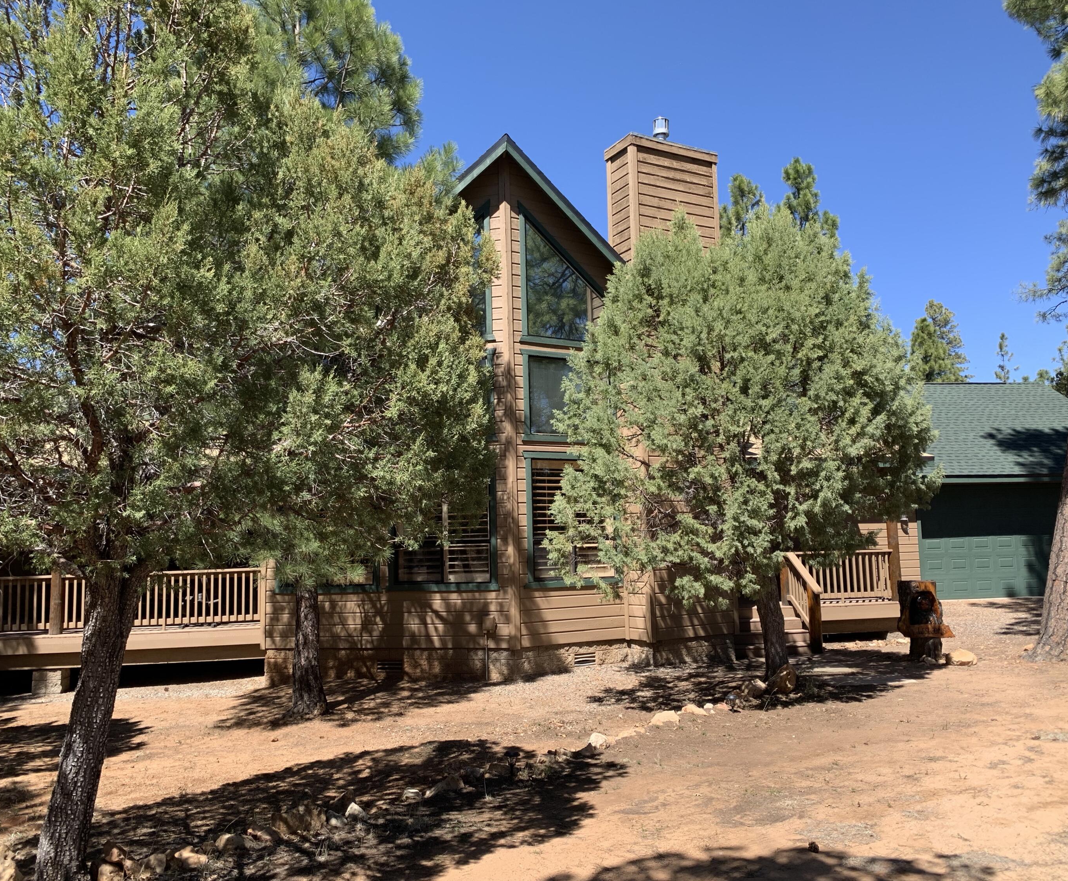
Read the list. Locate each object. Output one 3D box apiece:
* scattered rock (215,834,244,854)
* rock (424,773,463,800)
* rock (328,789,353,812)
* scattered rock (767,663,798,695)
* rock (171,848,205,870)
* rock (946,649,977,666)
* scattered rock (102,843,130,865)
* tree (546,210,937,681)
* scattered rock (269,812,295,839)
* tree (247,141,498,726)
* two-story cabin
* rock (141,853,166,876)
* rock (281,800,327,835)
[{"bbox_3d":[-1.855,2.453,5.365,0.169,0.104,0.135,1,-7,-19],"label":"scattered rock"},{"bbox_3d":[-0.660,2.519,6.446,0.280,0.147,0.196,-1,-6,-6],"label":"rock"},{"bbox_3d":[-1.336,2.482,6.087,0.165,0.130,0.120,0,-6,-12],"label":"rock"},{"bbox_3d":[2.929,2.804,10.393,0.340,0.349,0.245,-3,-7,15],"label":"scattered rock"},{"bbox_3d":[-1.963,2.359,5.008,0.190,0.095,0.125,1,-7,-21],"label":"rock"},{"bbox_3d":[5.863,2.962,12.087,0.383,0.210,0.306,-4,-7,25],"label":"rock"},{"bbox_3d":[-2.464,2.449,5.197,0.151,0.119,0.121,2,-7,-25],"label":"scattered rock"},{"bbox_3d":[2.890,0.000,12.308,5.273,6.638,4.500,-3,-7,15],"label":"tree"},{"bbox_3d":[-1.593,2.417,5.572,0.160,0.125,0.120,0,-7,-16],"label":"scattered rock"},{"bbox_3d":[-1.974,-0.368,10.512,2.876,7.076,3.000,0,-7,-14],"label":"tree"},{"bbox_3d":[0.411,-0.014,17.395,9.900,8.000,9.000,0,-6,-9],"label":"two-story cabin"},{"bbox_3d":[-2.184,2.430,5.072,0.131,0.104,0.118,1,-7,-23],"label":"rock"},{"bbox_3d":[-1.468,2.400,5.625,0.280,0.165,0.170,0,-7,-15],"label":"rock"}]

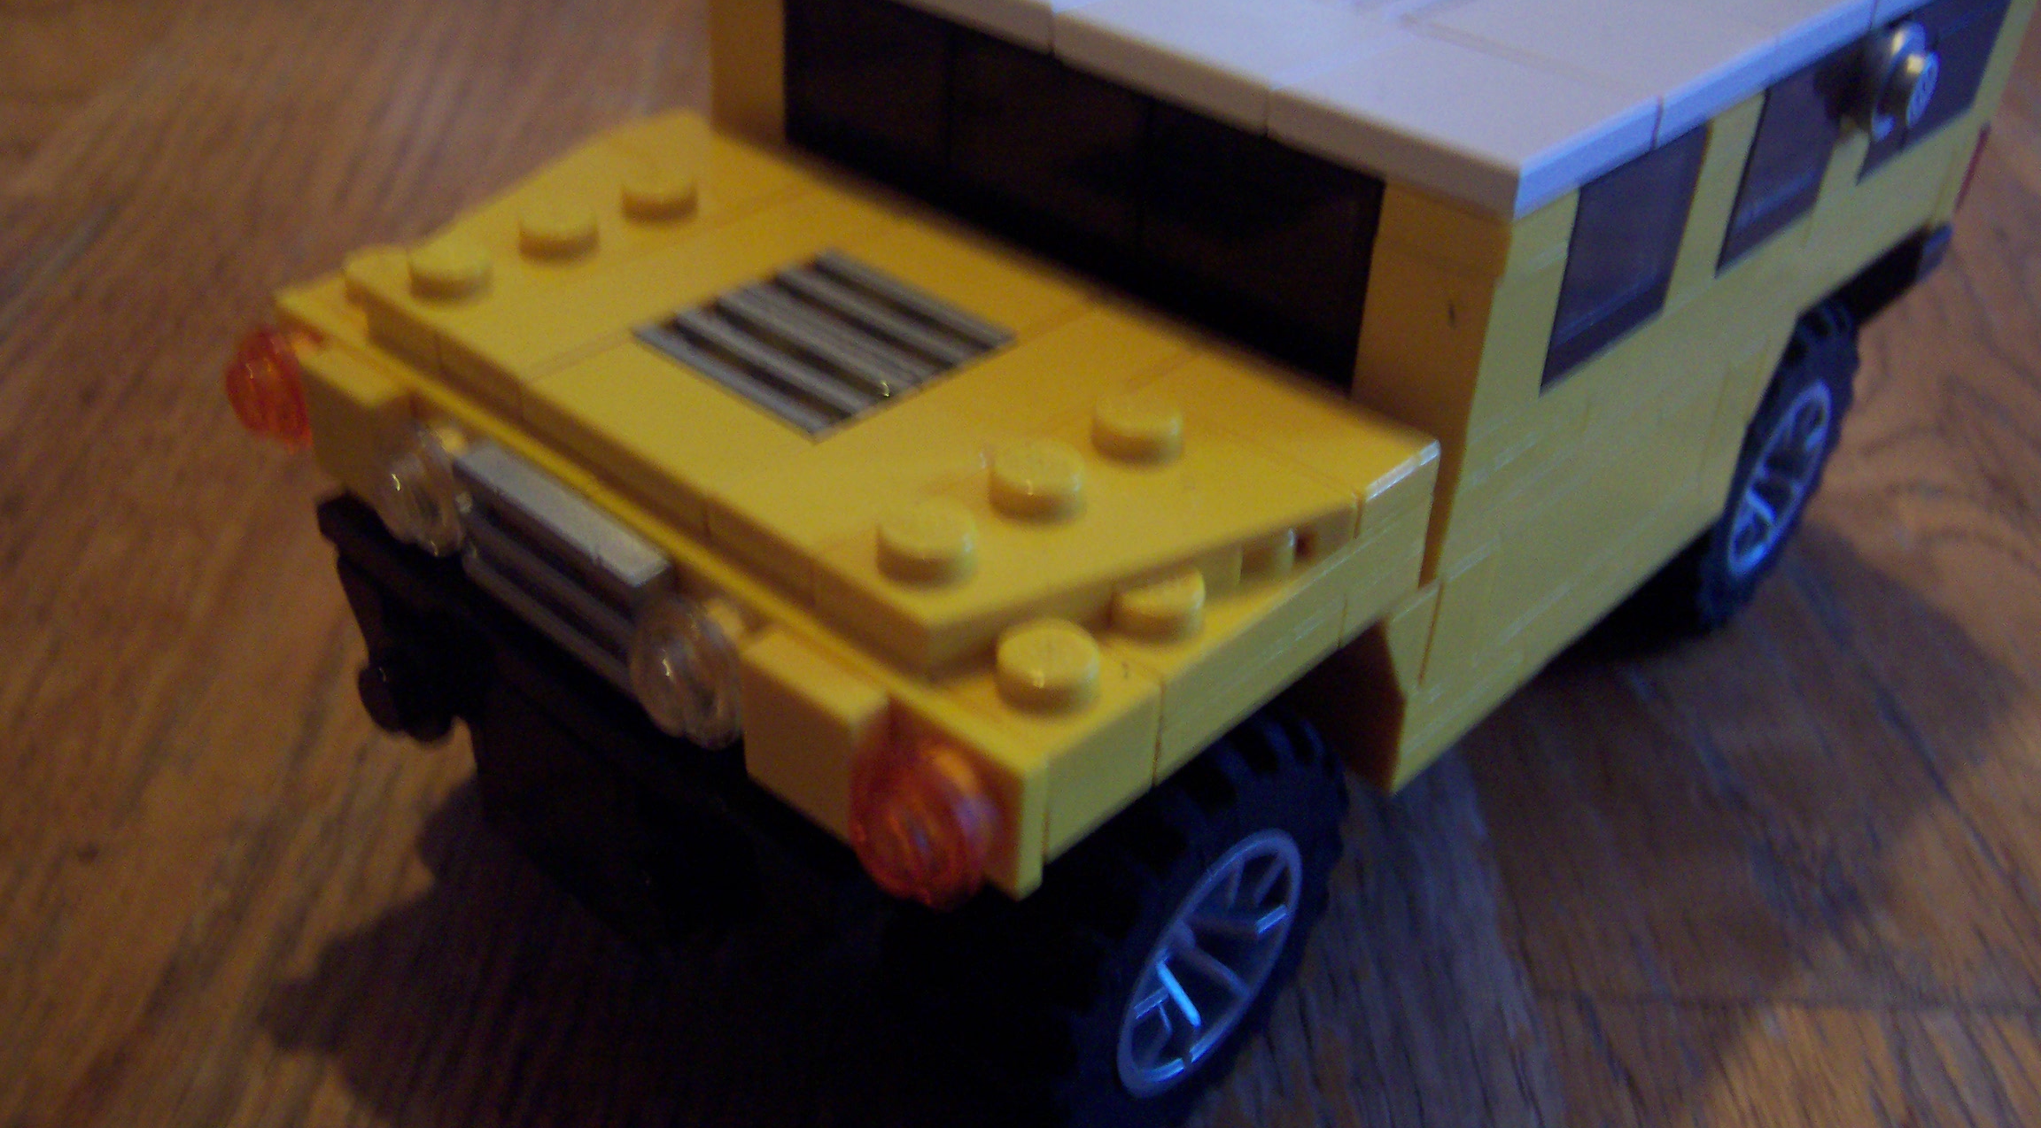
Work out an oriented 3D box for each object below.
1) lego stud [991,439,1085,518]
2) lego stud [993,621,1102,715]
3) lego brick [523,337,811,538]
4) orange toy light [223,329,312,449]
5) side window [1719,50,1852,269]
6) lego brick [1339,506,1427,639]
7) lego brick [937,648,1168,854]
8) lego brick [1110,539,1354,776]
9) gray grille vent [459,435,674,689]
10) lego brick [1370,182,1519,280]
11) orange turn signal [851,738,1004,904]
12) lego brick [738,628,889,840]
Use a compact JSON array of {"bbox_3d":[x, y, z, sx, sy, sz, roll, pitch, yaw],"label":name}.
[{"bbox_3d":[0.001,-0.004,0.101,0.005,0.002,0.005,2,34,-2],"label":"lego stud"},{"bbox_3d":[0.001,0.005,0.093,0.005,0.002,0.005,2,34,-2],"label":"lego stud"},{"bbox_3d":[-0.019,-0.007,0.108,0.016,0.003,0.008,29,42,32],"label":"lego brick"},{"bbox_3d":[-0.046,-0.011,0.121,0.008,0.008,0.005,29,43,32],"label":"orange toy light"},{"bbox_3d":[0.051,-0.029,0.133,0.003,0.013,0.016,29,42,32],"label":"side window"},{"bbox_3d":[0.017,-0.001,0.110,0.008,0.006,0.008,29,43,32],"label":"lego brick"},{"bbox_3d":[0.001,0.008,0.096,0.008,0.006,0.008,29,42,32],"label":"lego brick"},{"bbox_3d":[0.009,0.003,0.102,0.008,0.008,0.016,29,43,32],"label":"lego brick"},{"bbox_3d":[-0.024,0.000,0.106,0.016,0.008,0.003,29,43,32],"label":"gray grille vent"},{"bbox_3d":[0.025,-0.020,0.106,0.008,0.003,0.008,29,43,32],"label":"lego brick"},{"bbox_3d":[-0.004,0.012,0.091,0.008,0.008,0.005,29,43,32],"label":"orange turn signal"},{"bbox_3d":[-0.010,0.009,0.095,0.008,0.008,0.003,29,43,32],"label":"lego brick"}]

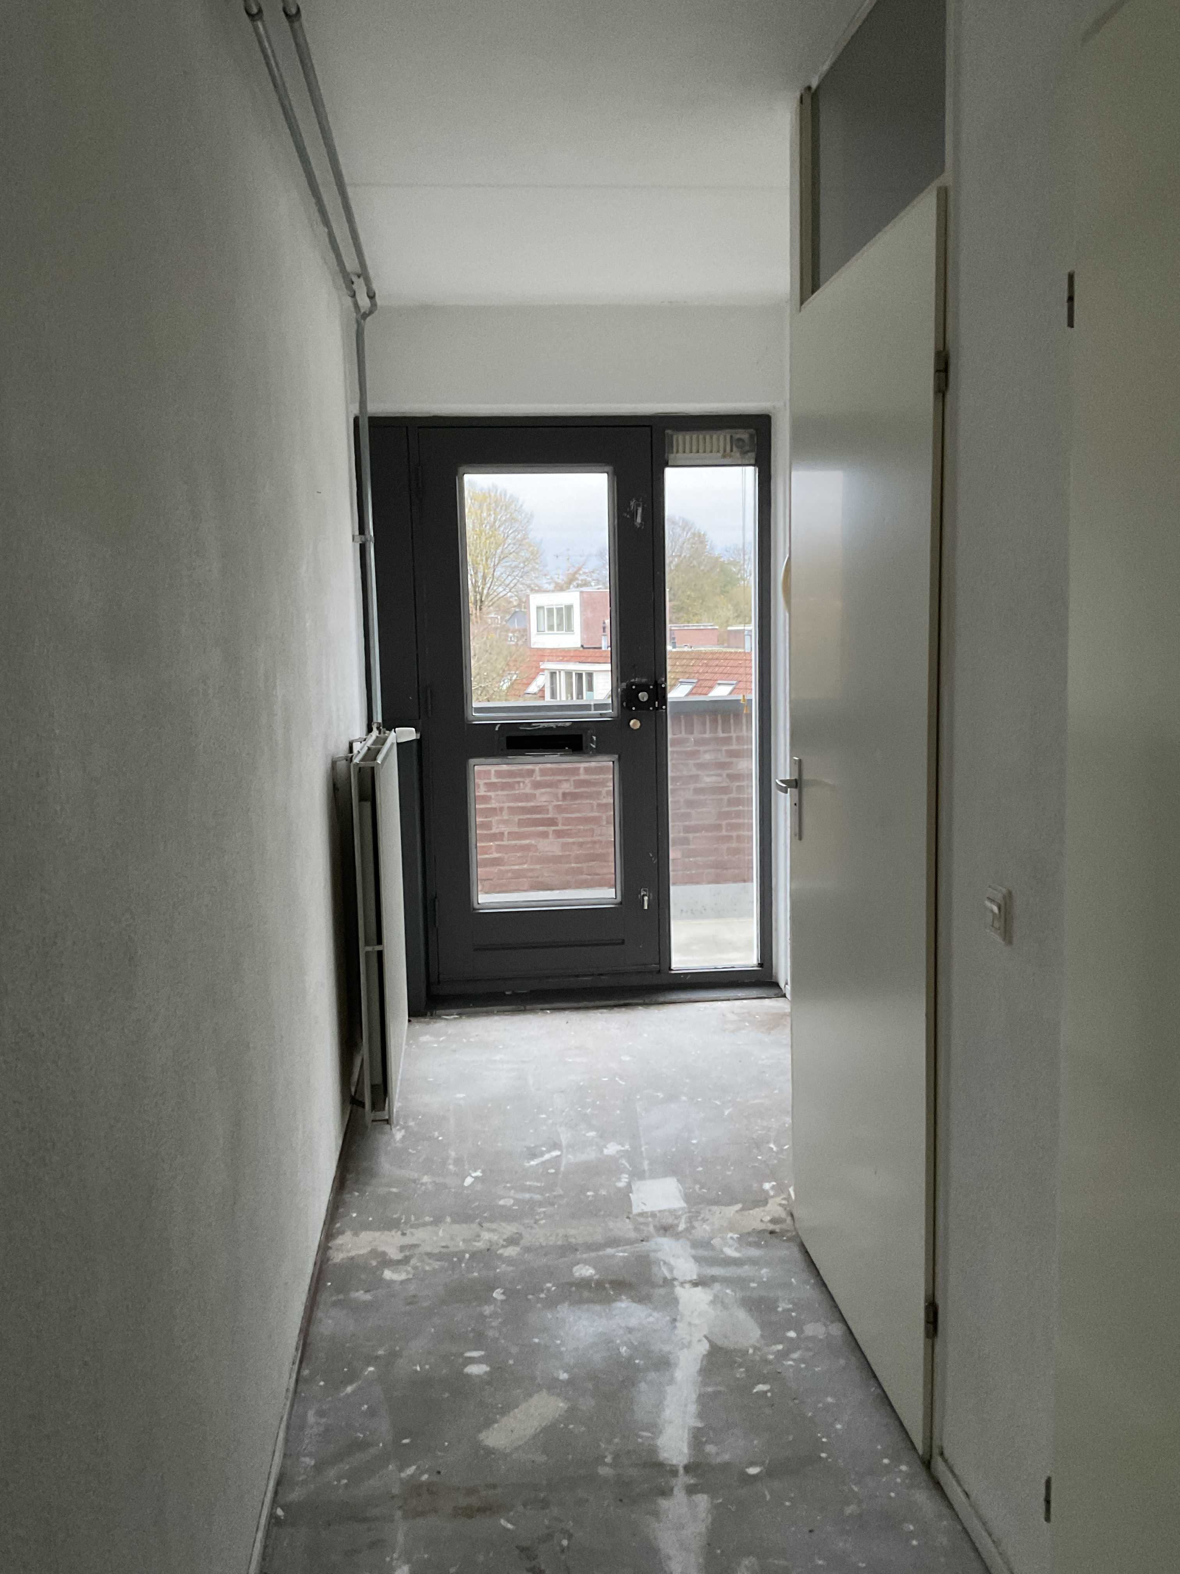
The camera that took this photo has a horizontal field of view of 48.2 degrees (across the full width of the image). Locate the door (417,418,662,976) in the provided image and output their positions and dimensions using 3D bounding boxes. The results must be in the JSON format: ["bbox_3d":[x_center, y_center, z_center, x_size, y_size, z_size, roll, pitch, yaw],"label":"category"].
[{"bbox_3d":[-0.171,-0.285,4.801,0.830,2.005,0.045,-2,8,-5],"label":"door"}]

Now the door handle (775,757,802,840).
[{"bbox_3d":[0.430,0.029,2.807,0.056,0.176,0.130,-2,8,-5],"label":"door handle"}]

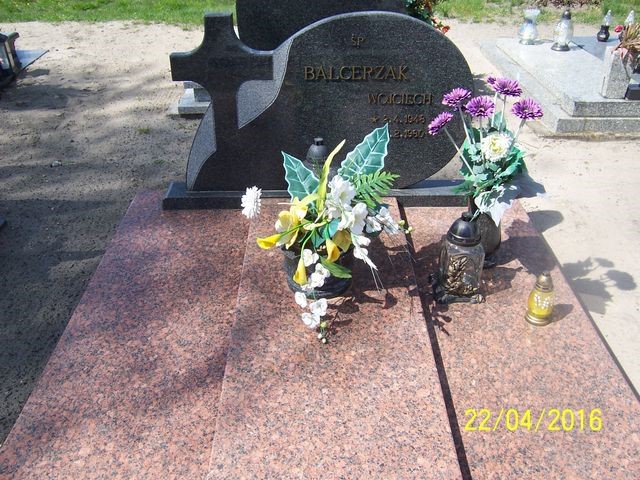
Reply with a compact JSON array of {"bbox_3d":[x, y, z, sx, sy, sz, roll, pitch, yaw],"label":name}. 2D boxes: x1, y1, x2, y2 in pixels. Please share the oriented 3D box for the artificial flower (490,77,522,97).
[{"bbox_3d":[0.586,-0.478,1.906,0.088,0.045,0.085,-1,30,0],"label":"artificial flower"}]

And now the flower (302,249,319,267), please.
[{"bbox_3d":[-0.027,0.050,1.746,0.046,0.046,0.028,-1,30,-1],"label":"flower"}]

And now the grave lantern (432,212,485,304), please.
[{"bbox_3d":[0.410,0.037,1.781,0.143,0.253,0.140,-2,30,-3],"label":"grave lantern"}]

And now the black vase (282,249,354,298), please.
[{"bbox_3d":[-0.006,0.081,1.921,0.205,0.131,0.205,0,31,-1],"label":"black vase"}]

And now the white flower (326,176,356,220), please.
[{"bbox_3d":[0.060,-0.121,1.692,0.085,0.100,0.070,-1,30,-1],"label":"white flower"}]

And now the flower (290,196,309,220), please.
[{"bbox_3d":[-0.059,-0.090,1.743,0.053,0.058,0.045,-1,30,-1],"label":"flower"}]

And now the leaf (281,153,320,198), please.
[{"bbox_3d":[-0.060,-0.195,1.869,0.085,0.169,0.040,-31,-5,-9],"label":"leaf"}]

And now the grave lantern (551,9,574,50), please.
[{"bbox_3d":[1.895,-1.630,4.720,0.148,0.291,0.148,-1,30,-1],"label":"grave lantern"}]

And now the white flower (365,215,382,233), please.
[{"bbox_3d":[0.169,-0.052,1.929,0.056,0.048,0.050,-1,30,0],"label":"white flower"}]

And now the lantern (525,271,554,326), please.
[{"bbox_3d":[0.610,0.154,1.679,0.078,0.155,0.078,-1,30,-1],"label":"lantern"}]

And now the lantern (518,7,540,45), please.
[{"bbox_3d":[1.835,-1.884,5.321,0.165,0.315,0.165,-1,30,0],"label":"lantern"}]

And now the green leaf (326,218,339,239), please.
[{"bbox_3d":[0.036,-0.033,1.767,0.037,0.048,0.030,-1,30,-1],"label":"green leaf"}]

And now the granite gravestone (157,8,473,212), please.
[{"bbox_3d":[-0.008,-0.464,2.257,1.200,0.708,0.155,0,31,-1],"label":"granite gravestone"}]

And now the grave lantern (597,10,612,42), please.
[{"bbox_3d":[2.322,-1.731,4.933,0.100,0.238,0.100,-1,30,-1],"label":"grave lantern"}]

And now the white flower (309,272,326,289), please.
[{"bbox_3d":[-0.007,0.116,1.752,0.050,0.030,0.045,0,63,0],"label":"white flower"}]

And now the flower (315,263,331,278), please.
[{"bbox_3d":[0.008,0.094,1.888,0.050,0.045,0.045,-1,30,0],"label":"flower"}]

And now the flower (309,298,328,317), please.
[{"bbox_3d":[-0.004,0.189,1.709,0.053,0.030,0.050,0,63,0],"label":"flower"}]

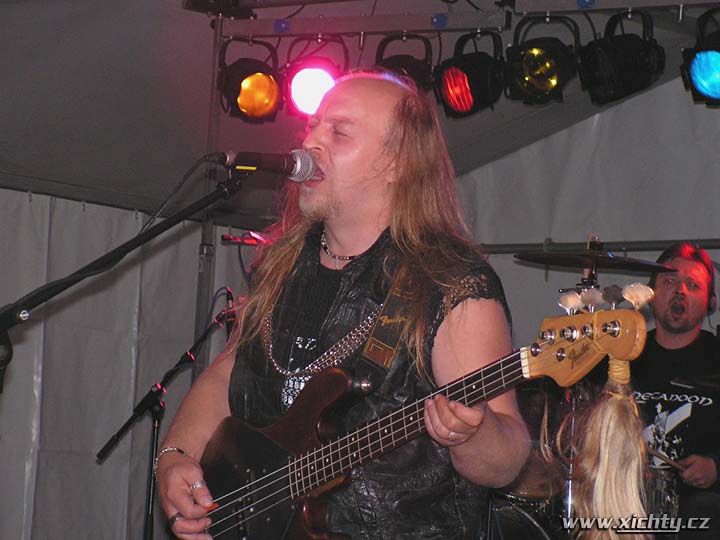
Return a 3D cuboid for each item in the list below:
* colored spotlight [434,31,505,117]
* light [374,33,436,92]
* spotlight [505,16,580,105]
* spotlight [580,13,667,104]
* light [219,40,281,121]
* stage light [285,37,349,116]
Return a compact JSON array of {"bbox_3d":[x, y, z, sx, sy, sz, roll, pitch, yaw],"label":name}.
[{"bbox_3d":[0.377,-0.676,9.350,0.210,0.285,0.225,-3,4,39],"label":"colored spotlight"},{"bbox_3d":[0.157,-0.683,9.500,0.210,0.285,0.225,2,6,8],"label":"light"},{"bbox_3d":[0.622,-0.715,9.200,0.210,0.285,0.225,0,6,19],"label":"spotlight"},{"bbox_3d":[0.875,-0.709,9.050,0.225,0.285,0.210,-8,1,-37],"label":"spotlight"},{"bbox_3d":[-0.392,-0.679,9.650,0.210,0.285,0.225,5,8,-18],"label":"light"},{"bbox_3d":[-0.151,-0.682,9.550,0.210,0.285,0.225,2,6,8],"label":"stage light"}]

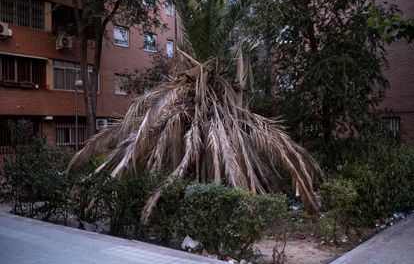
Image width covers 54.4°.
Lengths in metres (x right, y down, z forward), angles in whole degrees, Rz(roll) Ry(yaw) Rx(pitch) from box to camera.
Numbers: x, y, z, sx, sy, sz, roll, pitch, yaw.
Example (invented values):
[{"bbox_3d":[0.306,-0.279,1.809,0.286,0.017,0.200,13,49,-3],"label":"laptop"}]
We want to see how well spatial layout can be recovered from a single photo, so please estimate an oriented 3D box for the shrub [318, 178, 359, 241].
[{"bbox_3d":[1.900,1.100,5.820,0.560,0.840,0.580,1,2,41],"label":"shrub"}]

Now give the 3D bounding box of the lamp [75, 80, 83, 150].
[{"bbox_3d":[-5.430,-0.450,17.000,0.300,3.400,0.300,0,1,18],"label":"lamp"}]

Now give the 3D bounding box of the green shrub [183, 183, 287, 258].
[{"bbox_3d":[0.340,1.110,5.200,1.300,0.840,0.800,1,2,34],"label":"green shrub"}]

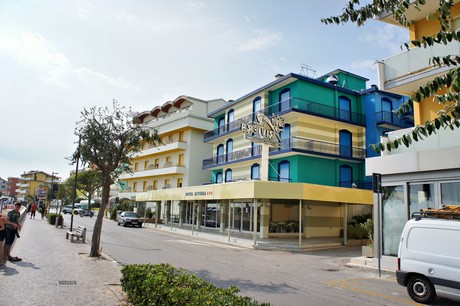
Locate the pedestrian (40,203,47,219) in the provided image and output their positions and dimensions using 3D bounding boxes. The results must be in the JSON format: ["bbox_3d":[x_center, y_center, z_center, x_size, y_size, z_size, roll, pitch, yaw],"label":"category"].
[{"bbox_3d":[-21.524,6.790,39.973,0.500,1.720,0.400,7,-11,-29],"label":"pedestrian"}]

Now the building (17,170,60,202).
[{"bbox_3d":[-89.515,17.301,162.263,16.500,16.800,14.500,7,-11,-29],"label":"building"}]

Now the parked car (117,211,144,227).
[{"bbox_3d":[-9.631,6.282,32.910,1.680,1.420,4.300,6,-10,-24],"label":"parked car"}]

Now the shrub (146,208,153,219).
[{"bbox_3d":[-8.855,6.705,38.200,0.850,1.200,0.850,7,-11,-29],"label":"shrub"}]

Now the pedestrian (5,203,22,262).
[{"bbox_3d":[-6.678,2.440,10.783,0.460,1.720,0.480,3,-9,-4],"label":"pedestrian"}]

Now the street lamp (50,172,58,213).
[{"bbox_3d":[-31.994,7.379,62.677,1.100,7.300,0.250,7,-11,-29],"label":"street lamp"}]

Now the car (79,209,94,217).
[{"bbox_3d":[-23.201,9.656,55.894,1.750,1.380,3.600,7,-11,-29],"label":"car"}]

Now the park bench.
[{"bbox_3d":[-7.487,3.935,16.908,0.660,0.730,1.700,7,-11,-29],"label":"park bench"}]

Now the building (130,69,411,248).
[{"bbox_3d":[3.537,0.470,33.128,17.600,13.800,25.400,7,-11,-29],"label":"building"}]

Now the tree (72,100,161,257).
[{"bbox_3d":[-4.208,0.849,12.385,2.950,5.500,2.950,7,-11,-29],"label":"tree"}]

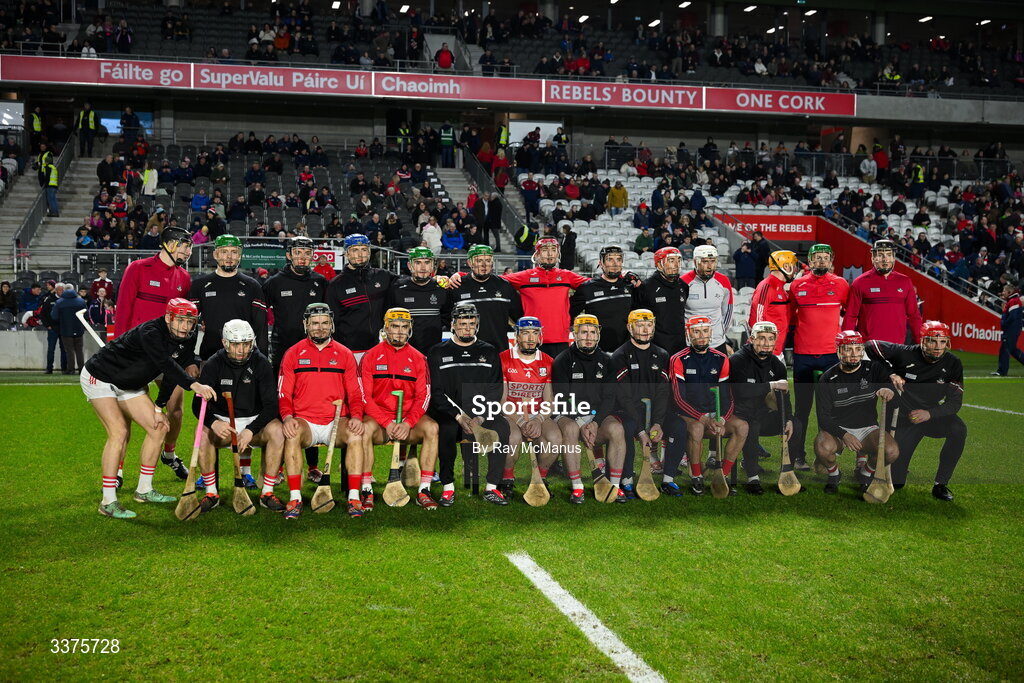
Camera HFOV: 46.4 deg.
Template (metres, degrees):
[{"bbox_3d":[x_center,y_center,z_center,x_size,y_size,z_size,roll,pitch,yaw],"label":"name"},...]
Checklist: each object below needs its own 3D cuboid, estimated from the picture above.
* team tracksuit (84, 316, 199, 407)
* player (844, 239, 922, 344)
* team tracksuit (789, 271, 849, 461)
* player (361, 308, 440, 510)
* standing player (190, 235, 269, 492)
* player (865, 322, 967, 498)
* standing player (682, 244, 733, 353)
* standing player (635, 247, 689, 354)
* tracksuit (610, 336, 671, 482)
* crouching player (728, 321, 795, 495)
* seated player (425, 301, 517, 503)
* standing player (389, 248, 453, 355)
[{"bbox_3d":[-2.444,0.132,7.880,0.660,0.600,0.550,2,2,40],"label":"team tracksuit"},{"bbox_3d":[3.100,0.109,9.970,0.640,1.900,0.380,0,2,-4],"label":"player"},{"bbox_3d":[2.628,0.209,10.212,0.520,1.610,0.310,0,2,-2],"label":"team tracksuit"},{"bbox_3d":[-0.780,0.442,8.376,0.570,1.340,0.830,0,2,-8],"label":"player"},{"bbox_3d":[-2.088,0.137,8.800,0.580,1.865,0.360,0,2,-13],"label":"standing player"},{"bbox_3d":[3.044,0.474,8.970,0.700,1.266,0.950,1,2,10],"label":"player"},{"bbox_3d":[1.641,0.125,10.038,0.520,1.880,0.370,0,2,3],"label":"standing player"},{"bbox_3d":[1.191,0.146,9.650,0.520,1.820,0.330,0,2,-14],"label":"standing player"},{"bbox_3d":[1.005,0.499,9.001,0.550,1.009,0.720,0,2,-8],"label":"tracksuit"},{"bbox_3d":[1.919,0.477,9.120,0.500,1.277,0.800,0,2,-10],"label":"crouching player"},{"bbox_3d":[-0.300,0.418,8.638,0.620,1.398,0.820,0,2,-8],"label":"seated player"},{"bbox_3d":[-0.697,0.170,9.100,0.550,1.790,0.350,0,2,-8],"label":"standing player"}]

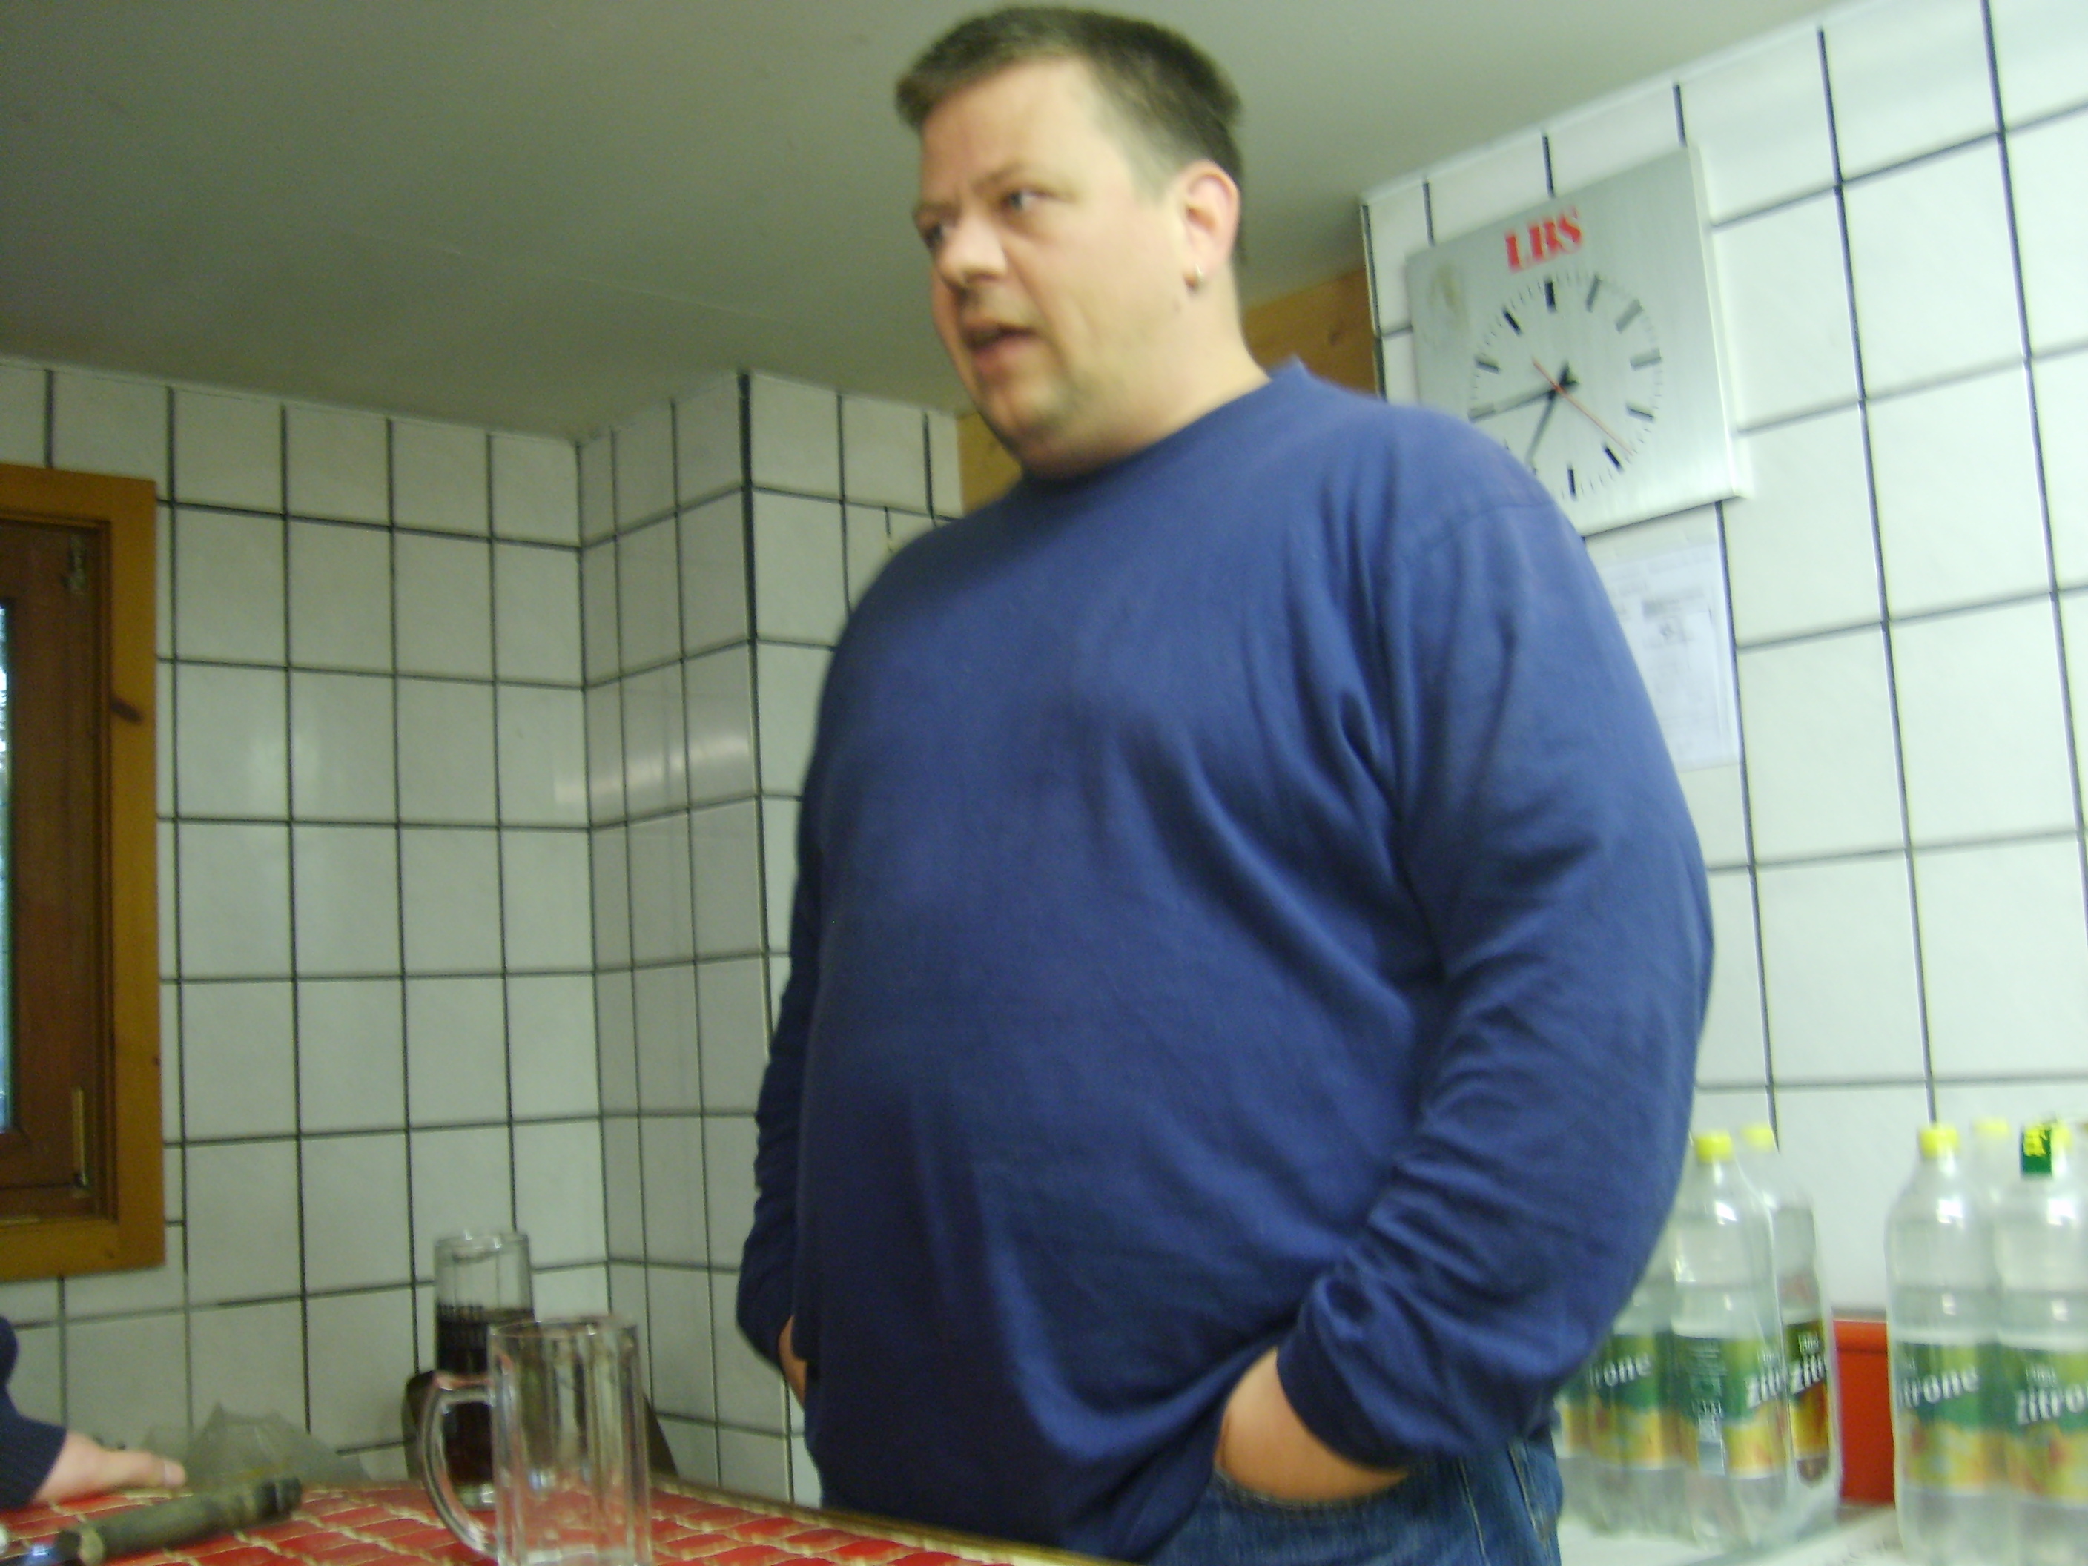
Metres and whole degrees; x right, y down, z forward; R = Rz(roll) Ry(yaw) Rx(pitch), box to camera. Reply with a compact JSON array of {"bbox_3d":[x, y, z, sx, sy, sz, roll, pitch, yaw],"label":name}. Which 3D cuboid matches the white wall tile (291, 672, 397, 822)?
[{"bbox_3d":[-0.911,-0.045,2.741,0.148,0.198,0.010,2,-8,-43],"label":"white wall tile"}]

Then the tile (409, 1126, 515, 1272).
[{"bbox_3d":[-0.766,0.551,2.779,0.148,0.198,0.010,2,-8,-43],"label":"tile"}]

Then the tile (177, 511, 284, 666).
[{"bbox_3d":[-1.040,-0.247,2.700,0.145,0.198,0.010,2,-9,-44],"label":"tile"}]

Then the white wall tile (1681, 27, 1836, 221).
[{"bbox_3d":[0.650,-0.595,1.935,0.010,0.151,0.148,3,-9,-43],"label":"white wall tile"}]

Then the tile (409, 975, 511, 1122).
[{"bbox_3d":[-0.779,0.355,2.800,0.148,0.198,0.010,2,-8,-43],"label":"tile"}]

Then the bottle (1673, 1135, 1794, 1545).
[{"bbox_3d":[0.562,0.453,1.740,0.087,0.323,0.087,2,-9,-44],"label":"bottle"}]

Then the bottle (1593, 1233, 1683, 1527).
[{"bbox_3d":[0.503,0.464,1.802,0.087,0.323,0.087,2,-9,-44],"label":"bottle"}]

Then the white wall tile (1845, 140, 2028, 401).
[{"bbox_3d":[0.759,-0.438,1.808,0.010,0.198,0.148,3,-9,-43],"label":"white wall tile"}]

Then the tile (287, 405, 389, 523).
[{"bbox_3d":[-0.950,-0.423,2.843,0.150,0.150,0.010,2,-8,-42],"label":"tile"}]

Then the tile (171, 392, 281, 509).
[{"bbox_3d":[-1.037,-0.422,2.693,0.150,0.155,0.010,3,-8,-43],"label":"tile"}]

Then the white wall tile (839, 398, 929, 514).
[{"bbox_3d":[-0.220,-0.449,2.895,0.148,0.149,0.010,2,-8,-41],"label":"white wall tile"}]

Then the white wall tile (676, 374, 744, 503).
[{"bbox_3d":[-0.440,-0.450,2.806,0.010,0.155,0.158,3,-8,-43],"label":"white wall tile"}]

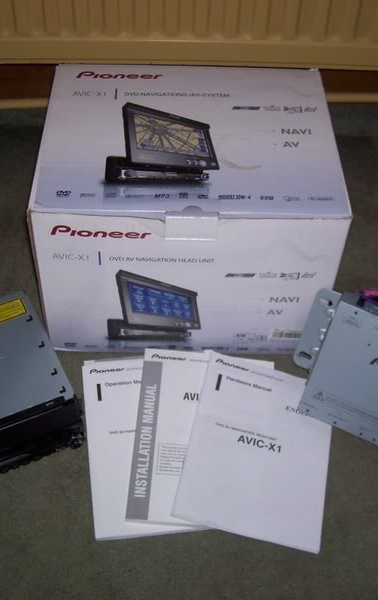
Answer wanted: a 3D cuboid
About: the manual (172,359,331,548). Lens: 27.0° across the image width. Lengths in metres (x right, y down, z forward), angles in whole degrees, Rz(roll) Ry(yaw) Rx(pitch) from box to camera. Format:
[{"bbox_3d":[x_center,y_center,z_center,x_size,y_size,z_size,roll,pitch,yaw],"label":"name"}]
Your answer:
[{"bbox_3d":[0.078,0.160,0.863,0.152,0.007,0.215,11,49,5],"label":"manual"}]

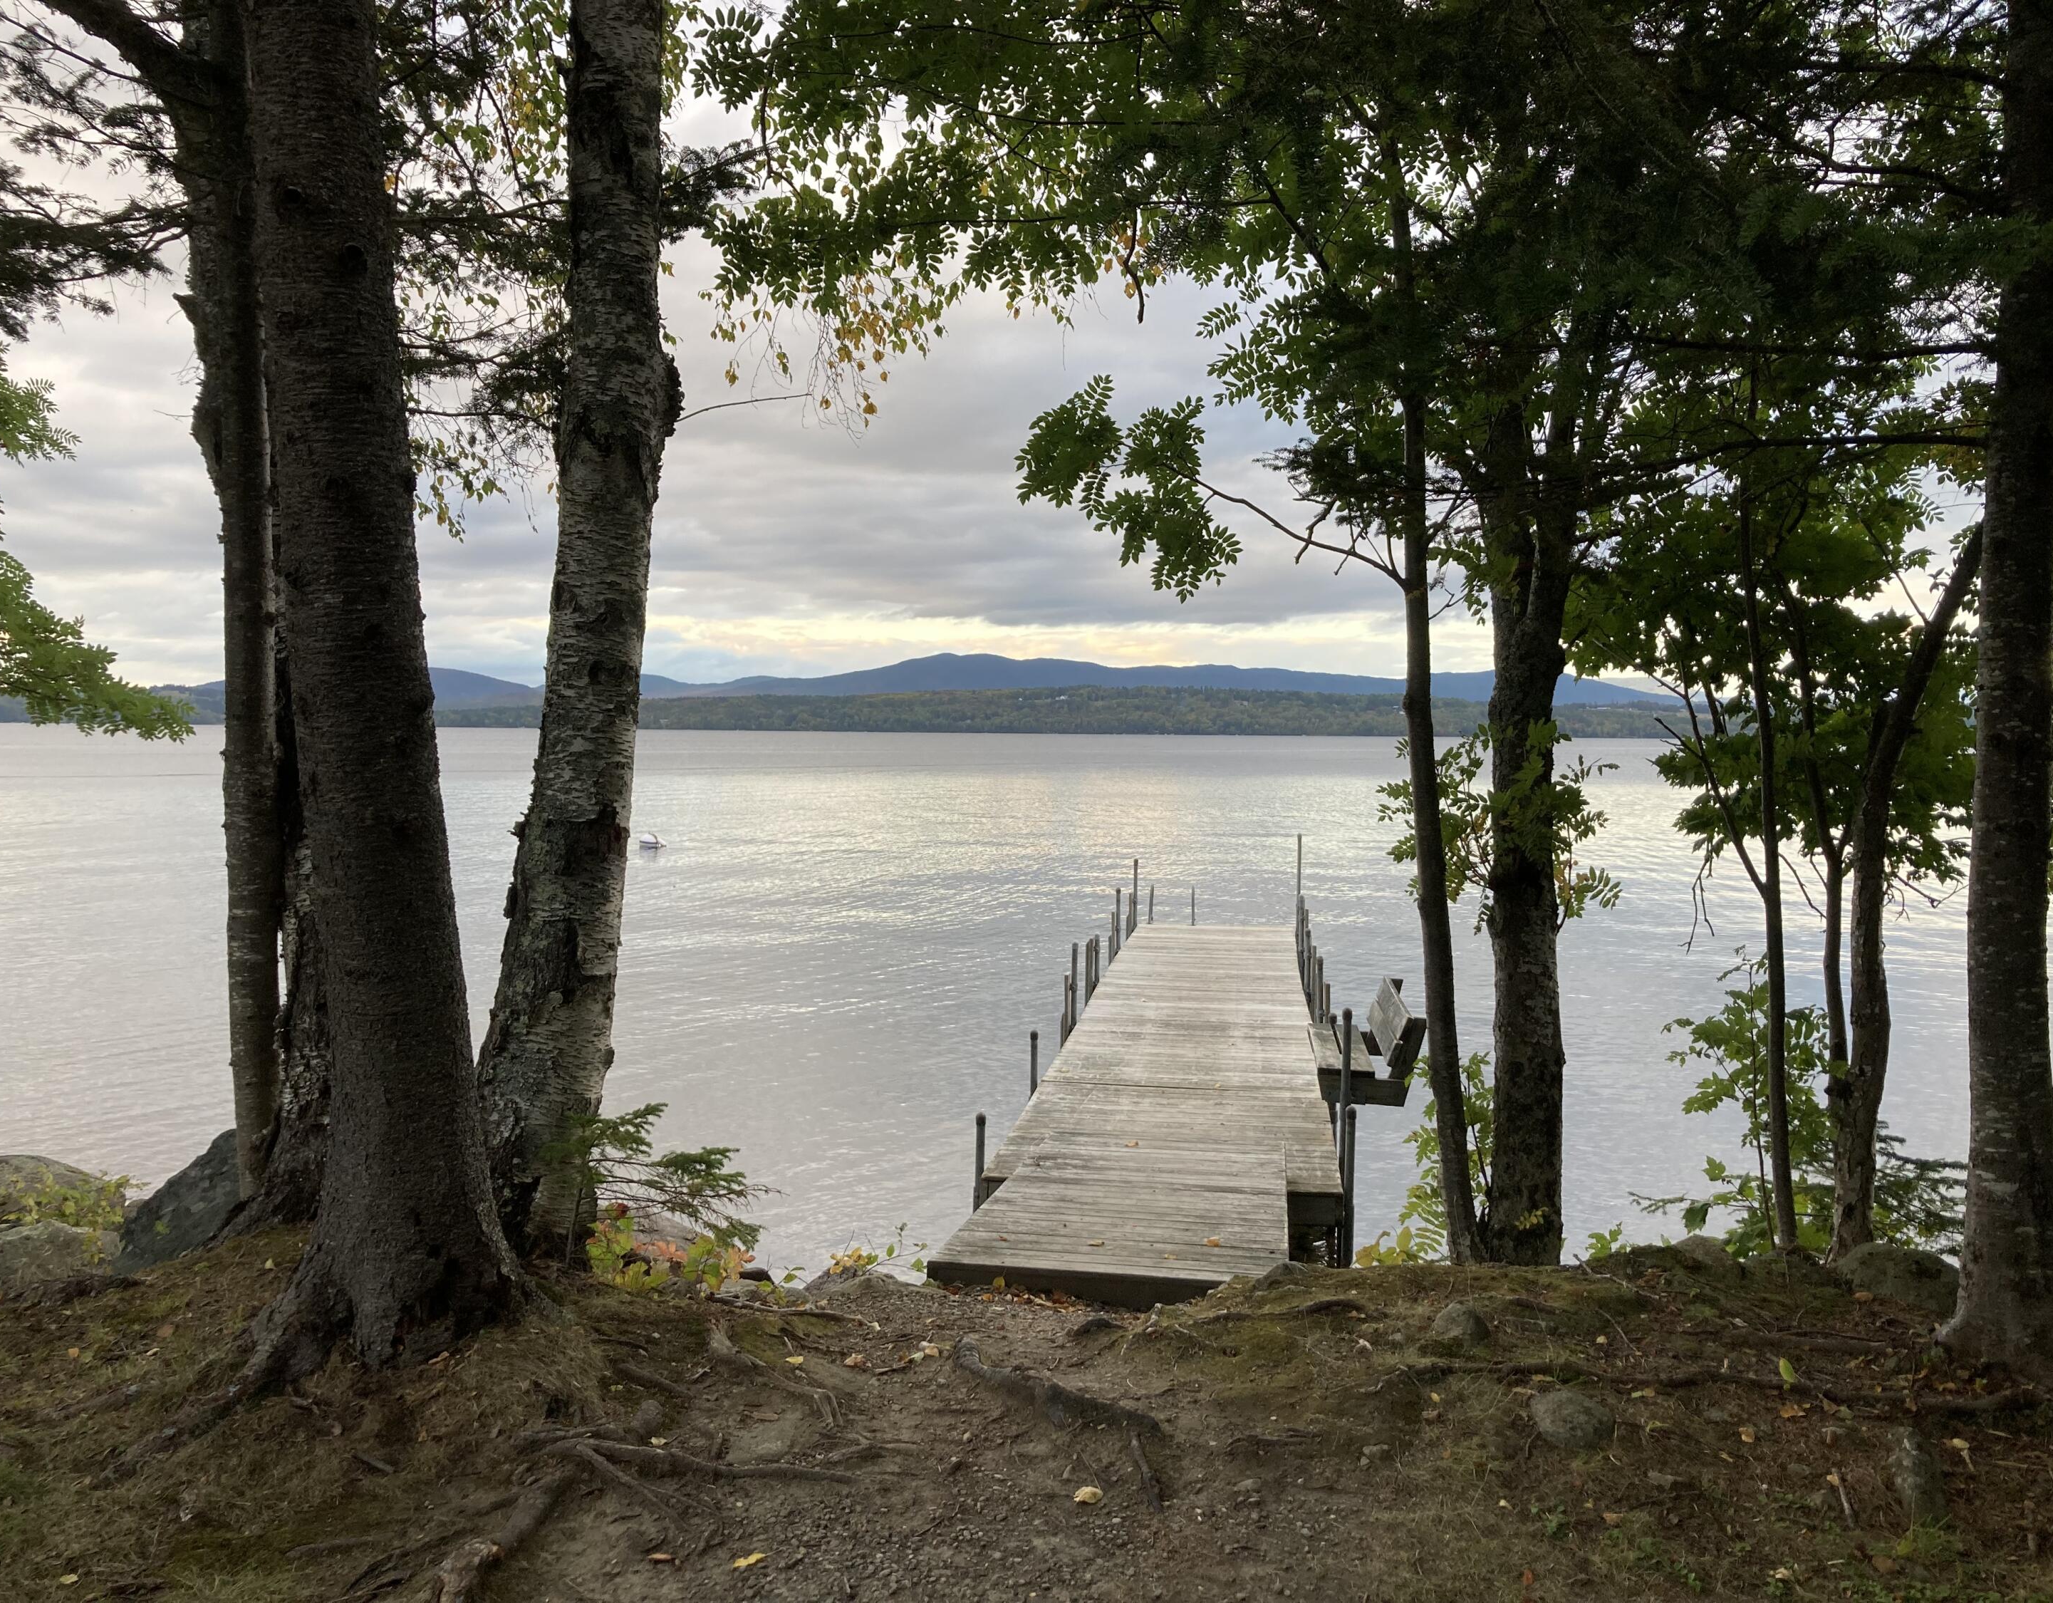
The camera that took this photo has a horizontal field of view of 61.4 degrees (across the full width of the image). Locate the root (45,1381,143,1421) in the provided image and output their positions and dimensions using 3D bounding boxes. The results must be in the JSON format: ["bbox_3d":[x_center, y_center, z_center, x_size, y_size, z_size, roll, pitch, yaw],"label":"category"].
[{"bbox_3d":[-2.330,1.503,4.325,0.080,0.060,0.302,1,2,18],"label":"root"}]

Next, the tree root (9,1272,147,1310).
[{"bbox_3d":[-2.896,1.502,5.292,0.393,0.070,0.100,-1,3,-39],"label":"tree root"}]

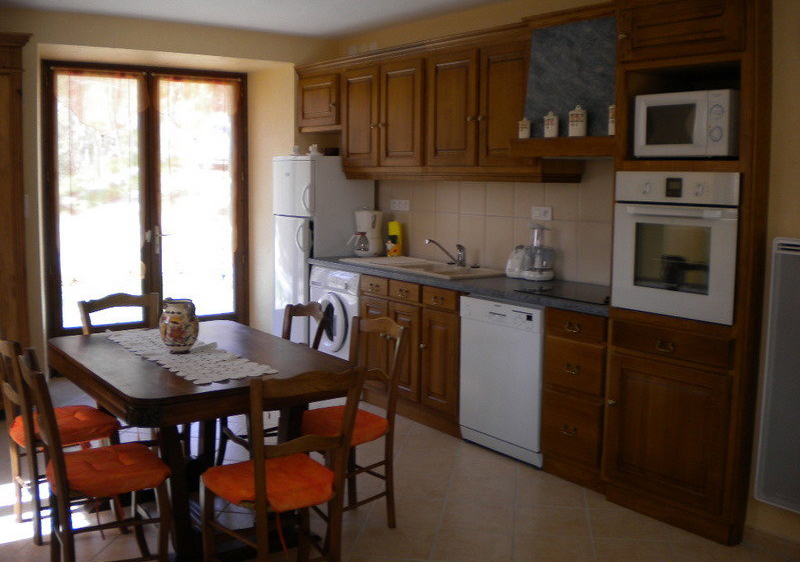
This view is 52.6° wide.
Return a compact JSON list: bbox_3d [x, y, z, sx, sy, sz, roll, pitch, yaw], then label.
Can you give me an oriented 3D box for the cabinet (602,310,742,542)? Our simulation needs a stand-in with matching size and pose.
[{"bbox_3d":[1.343,0.569,3.535,0.570,0.885,0.700,-5,9,-37],"label":"cabinet"}]

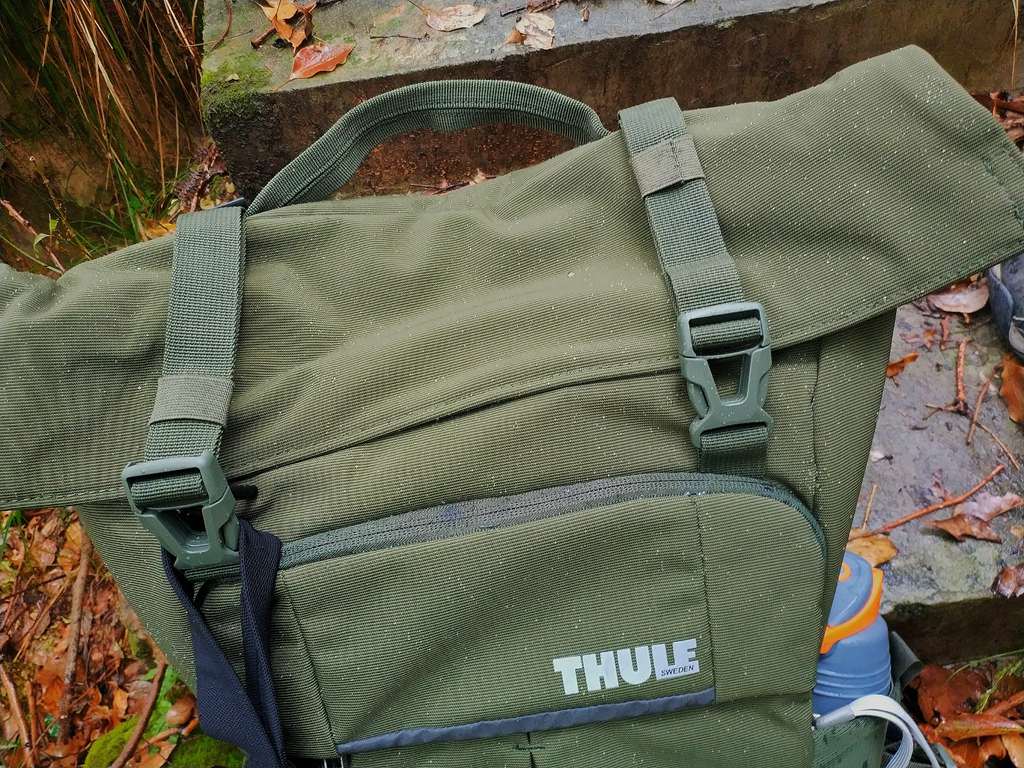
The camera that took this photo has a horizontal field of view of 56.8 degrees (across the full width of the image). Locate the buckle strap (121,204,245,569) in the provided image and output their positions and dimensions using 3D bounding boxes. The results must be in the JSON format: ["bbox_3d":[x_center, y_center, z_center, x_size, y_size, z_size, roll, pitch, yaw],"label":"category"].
[{"bbox_3d":[-0.126,0.000,0.369,0.044,0.032,0.145,2,82,0],"label":"buckle strap"}]

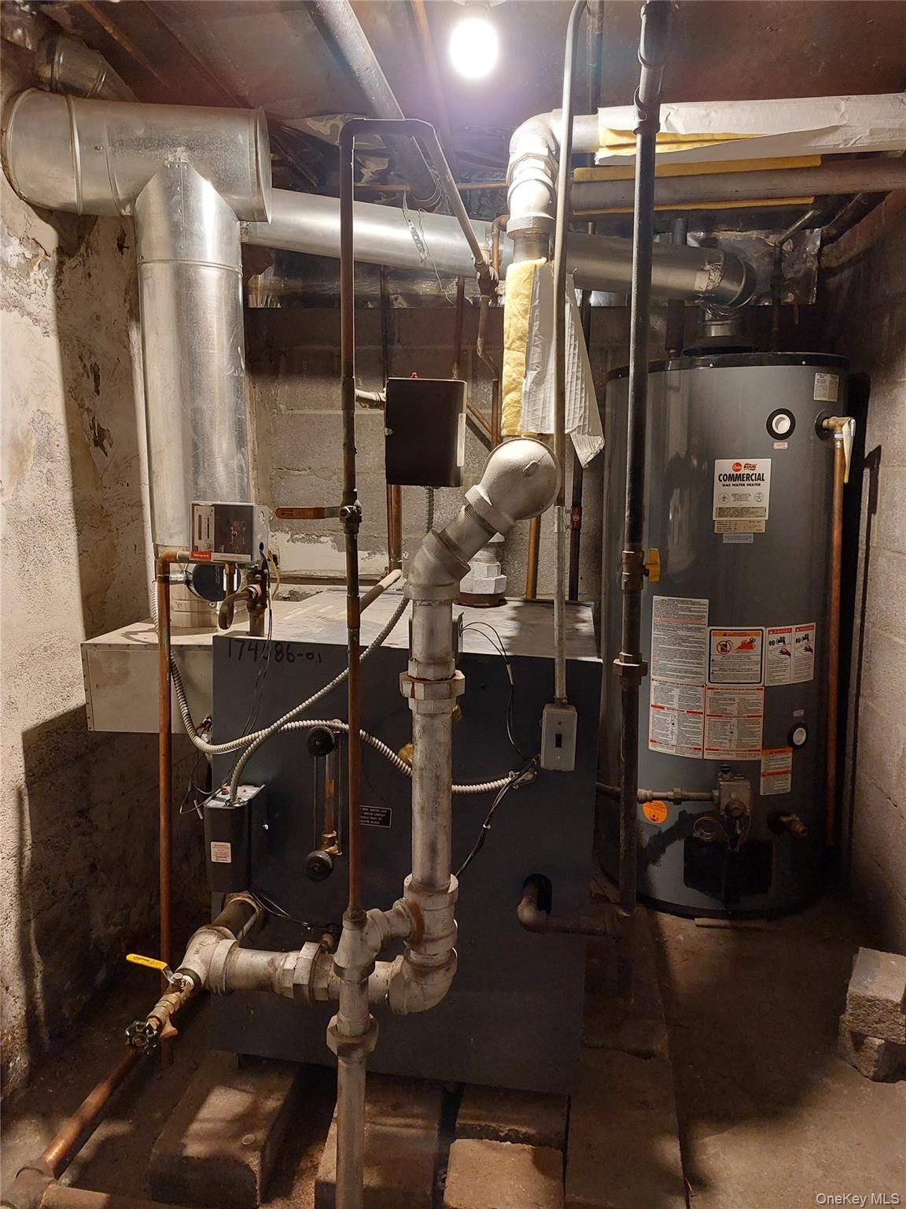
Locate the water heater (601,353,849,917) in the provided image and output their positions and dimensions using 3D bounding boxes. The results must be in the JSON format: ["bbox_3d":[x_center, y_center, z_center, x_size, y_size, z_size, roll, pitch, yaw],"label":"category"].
[{"bbox_3d":[0.748,0.068,2.400,0.645,1.445,0.670,1,8,11],"label":"water heater"}]

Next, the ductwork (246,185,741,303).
[{"bbox_3d":[0.172,-0.891,2.139,1.360,0.145,0.145,1,7,-15],"label":"ductwork"}]

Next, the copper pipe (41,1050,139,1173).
[{"bbox_3d":[-0.614,0.860,1.465,0.031,0.031,0.350,0,4,4],"label":"copper pipe"}]

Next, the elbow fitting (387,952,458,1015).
[{"bbox_3d":[-0.047,0.579,1.280,0.105,0.094,0.080,0,7,0],"label":"elbow fitting"}]

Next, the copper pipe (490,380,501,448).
[{"bbox_3d":[0.118,-0.522,2.300,0.017,0.200,0.017,0,7,0],"label":"copper pipe"}]

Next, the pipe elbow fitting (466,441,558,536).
[{"bbox_3d":[0.090,-0.175,1.235,0.125,0.130,0.110,0,7,0],"label":"pipe elbow fitting"}]

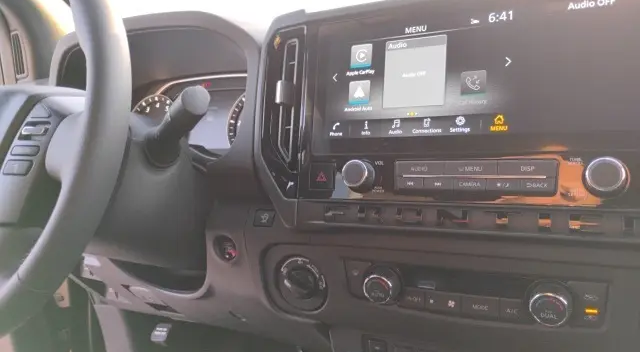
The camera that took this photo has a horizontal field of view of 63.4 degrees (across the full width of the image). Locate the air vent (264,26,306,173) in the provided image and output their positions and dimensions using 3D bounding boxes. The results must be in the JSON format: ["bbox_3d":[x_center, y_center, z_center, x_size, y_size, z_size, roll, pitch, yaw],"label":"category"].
[{"bbox_3d":[-0.038,-0.082,0.560,0.048,0.157,0.025,0,-6,27],"label":"air vent"}]

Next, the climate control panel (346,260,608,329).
[{"bbox_3d":[0.122,0.100,0.442,0.218,0.037,0.025,0,3,27],"label":"climate control panel"}]

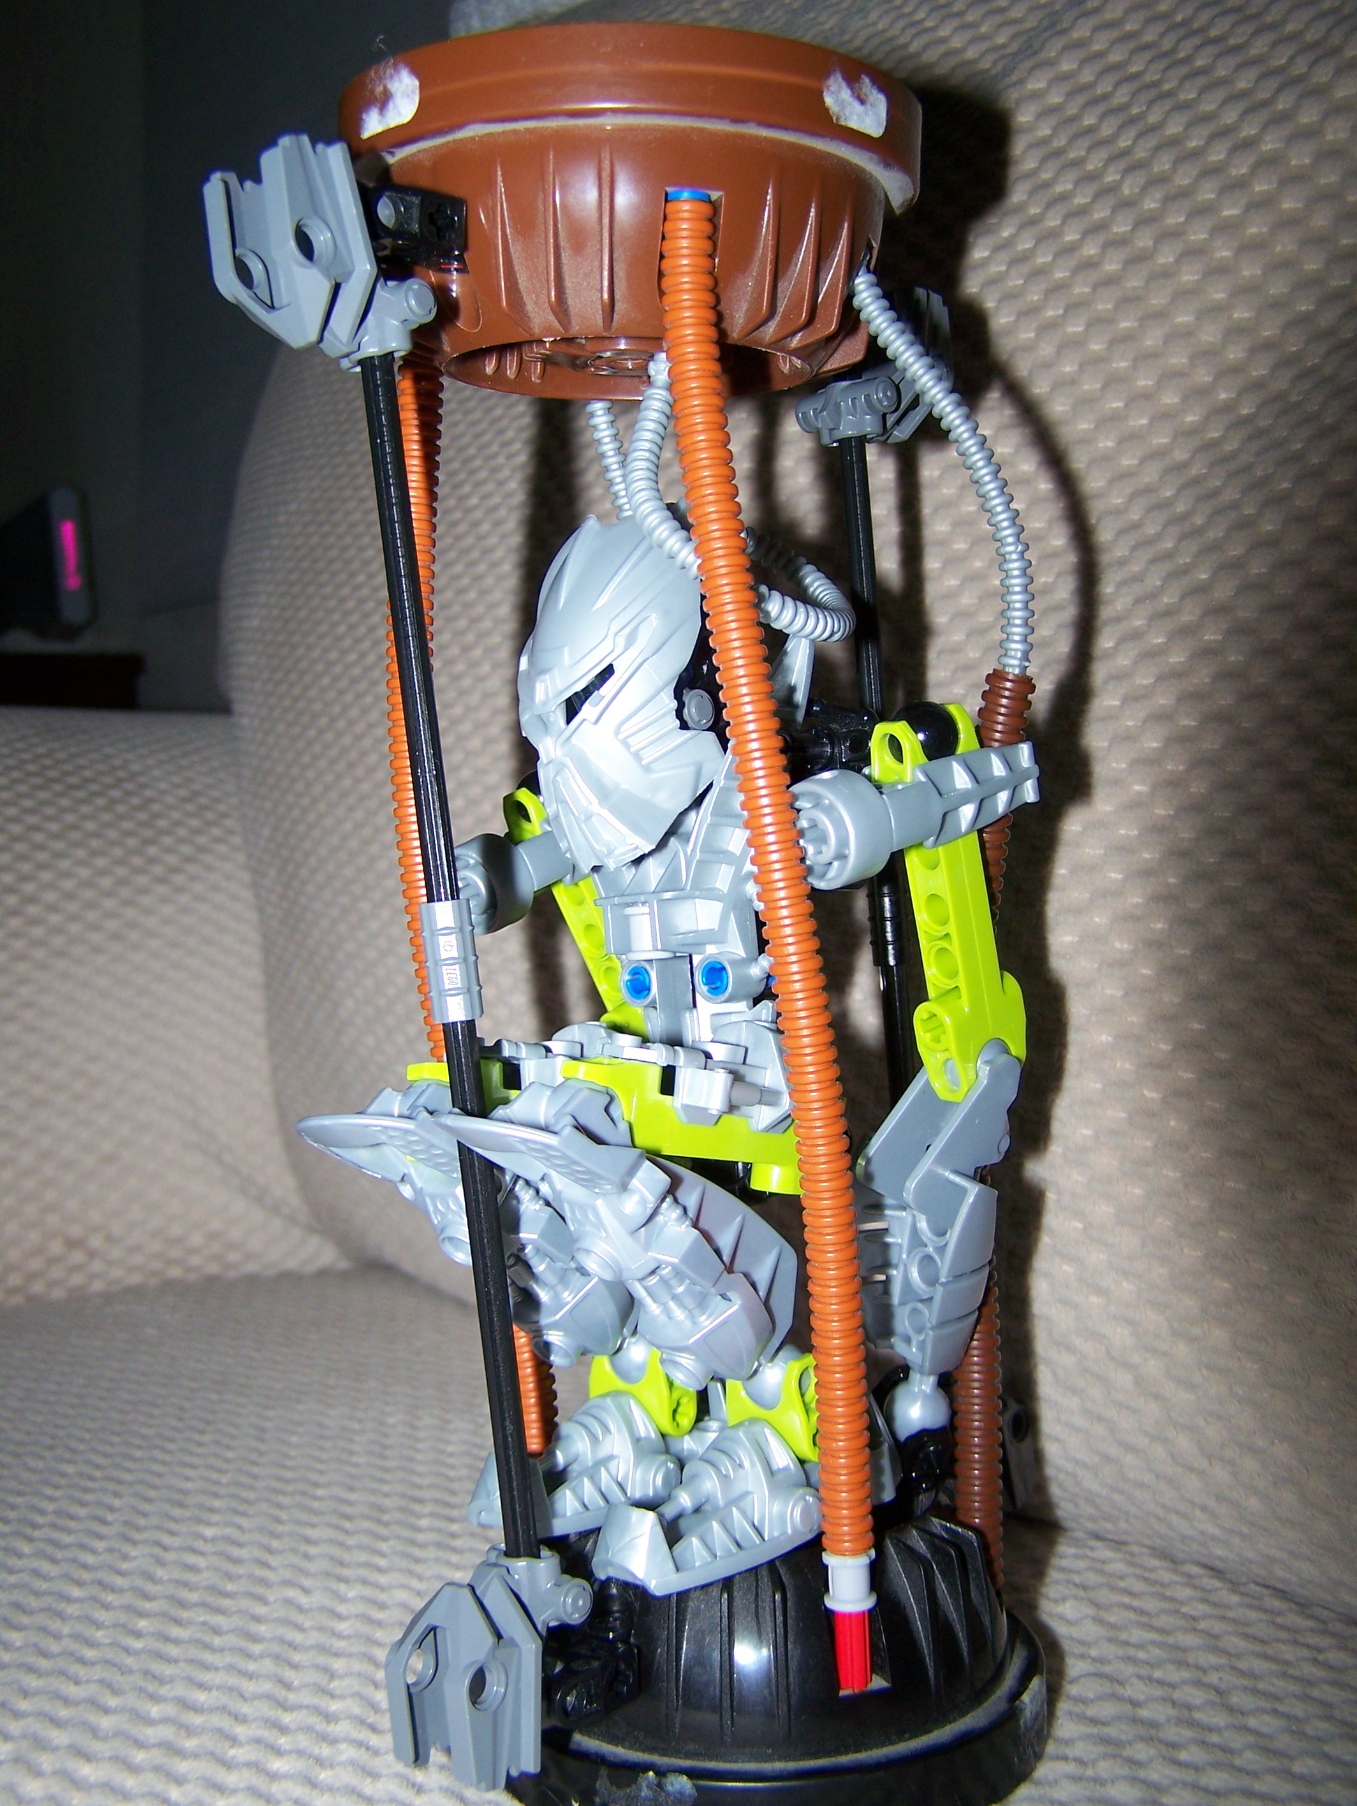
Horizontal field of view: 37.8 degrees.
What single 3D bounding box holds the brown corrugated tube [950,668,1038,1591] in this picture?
[{"bbox_3d":[0.046,0.038,0.298,0.013,0.143,0.011,1,2,0],"label":"brown corrugated tube"}]

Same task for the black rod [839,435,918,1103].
[{"bbox_3d":[0.038,-0.002,0.366,0.007,0.168,0.007,-4,3,0],"label":"black rod"}]

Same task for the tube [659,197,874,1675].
[{"bbox_3d":[0.014,0.006,0.270,0.013,0.204,0.012,-7,3,0],"label":"tube"}]

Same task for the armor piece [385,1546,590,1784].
[{"bbox_3d":[-0.026,0.102,0.265,0.025,0.029,0.017,-2,4,38],"label":"armor piece"}]

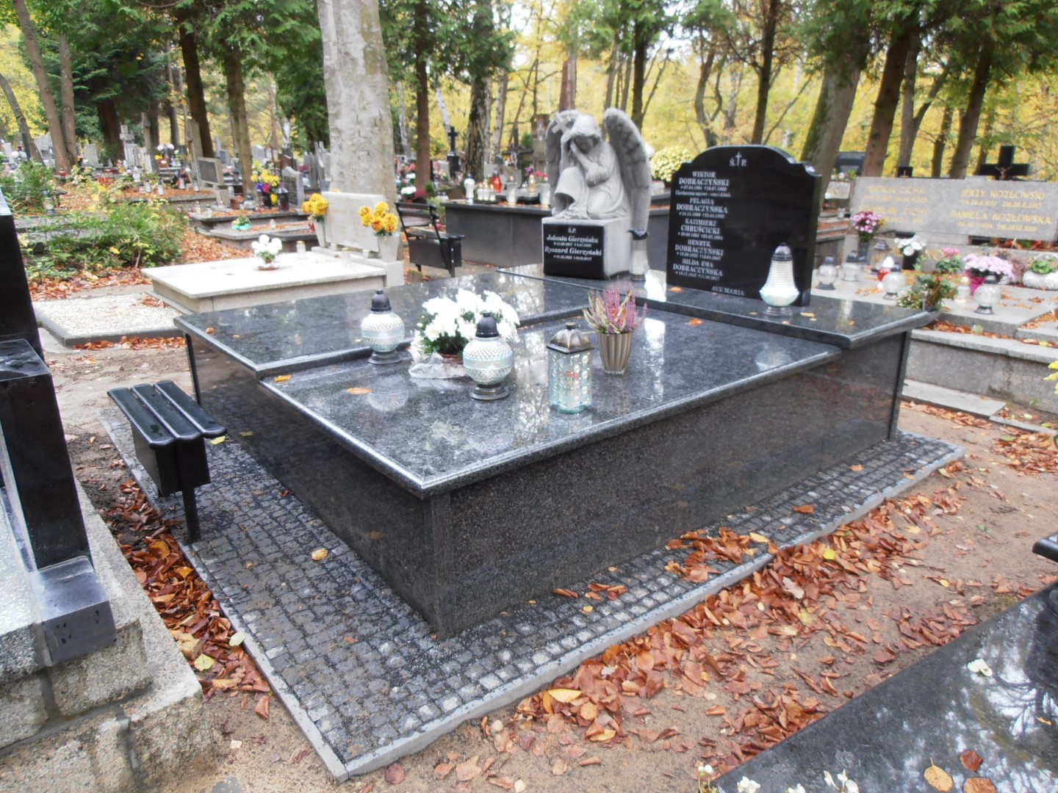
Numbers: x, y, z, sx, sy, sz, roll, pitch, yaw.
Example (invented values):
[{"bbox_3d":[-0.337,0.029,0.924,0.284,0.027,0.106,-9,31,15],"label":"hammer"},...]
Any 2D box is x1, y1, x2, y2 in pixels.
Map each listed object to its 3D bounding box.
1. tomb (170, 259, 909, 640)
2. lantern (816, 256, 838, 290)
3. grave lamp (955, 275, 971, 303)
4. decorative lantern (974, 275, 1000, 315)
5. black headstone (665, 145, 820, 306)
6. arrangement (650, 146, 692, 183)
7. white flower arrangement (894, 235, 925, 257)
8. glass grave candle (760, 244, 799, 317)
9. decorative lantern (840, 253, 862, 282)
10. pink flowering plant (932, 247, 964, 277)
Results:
[{"bbox_3d":[0.029,-0.154,4.034,2.983,0.625,2.772,-15,23,-35],"label":"tomb"},{"bbox_3d":[2.064,-0.861,5.064,0.152,0.227,0.152,-14,22,-35],"label":"lantern"},{"bbox_3d":[2.937,-0.726,4.917,0.103,0.185,0.103,-12,21,-28],"label":"grave lamp"},{"bbox_3d":[2.627,-0.584,4.190,0.152,0.218,0.152,-14,22,-35],"label":"decorative lantern"},{"bbox_3d":[1.181,-0.988,4.168,0.064,0.816,1.008,-14,21,-31],"label":"black headstone"},{"bbox_3d":[1.806,-2.920,9.240,0.563,0.466,0.581,-1,19,0],"label":"arrangement"},{"bbox_3d":[3.200,-1.261,6.167,0.238,0.189,0.255,-12,21,-28],"label":"white flower arrangement"},{"bbox_3d":[1.194,-0.555,3.460,0.186,0.327,0.186,-14,22,-35],"label":"glass grave candle"},{"bbox_3d":[2.379,-0.960,5.393,0.153,0.205,0.153,-14,22,-35],"label":"decorative lantern"},{"bbox_3d":[3.371,-1.081,5.856,0.220,0.225,0.220,-15,23,-33],"label":"pink flowering plant"}]

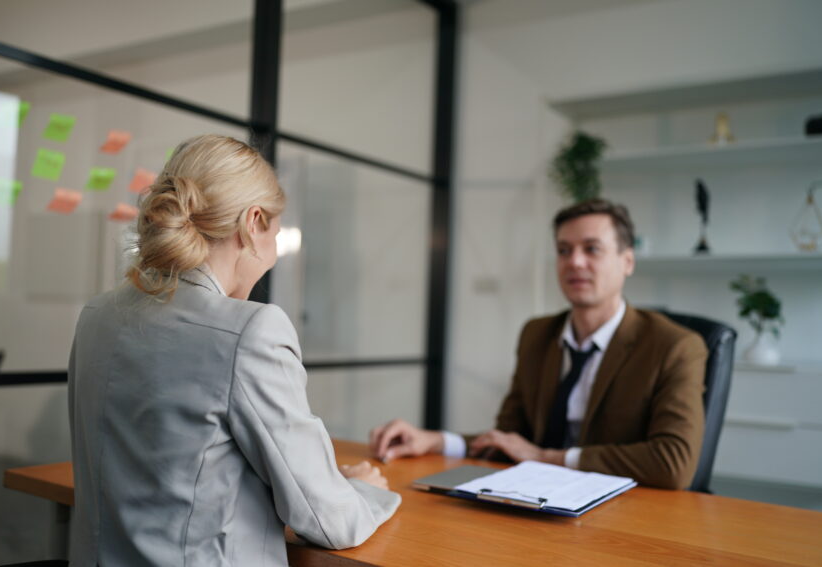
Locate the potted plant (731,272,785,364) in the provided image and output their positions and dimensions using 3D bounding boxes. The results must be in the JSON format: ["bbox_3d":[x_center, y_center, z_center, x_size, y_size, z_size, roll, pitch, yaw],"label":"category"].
[{"bbox_3d":[1.393,0.145,3.332,0.180,0.345,0.165,0,-3,33],"label":"potted plant"}]

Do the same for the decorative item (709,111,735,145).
[{"bbox_3d":[1.298,-0.646,3.445,0.085,0.122,0.070,0,-3,33],"label":"decorative item"}]

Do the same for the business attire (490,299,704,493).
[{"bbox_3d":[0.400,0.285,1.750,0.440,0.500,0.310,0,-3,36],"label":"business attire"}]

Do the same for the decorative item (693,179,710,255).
[{"bbox_3d":[1.230,-0.283,3.489,0.060,0.305,0.055,0,-3,33],"label":"decorative item"}]

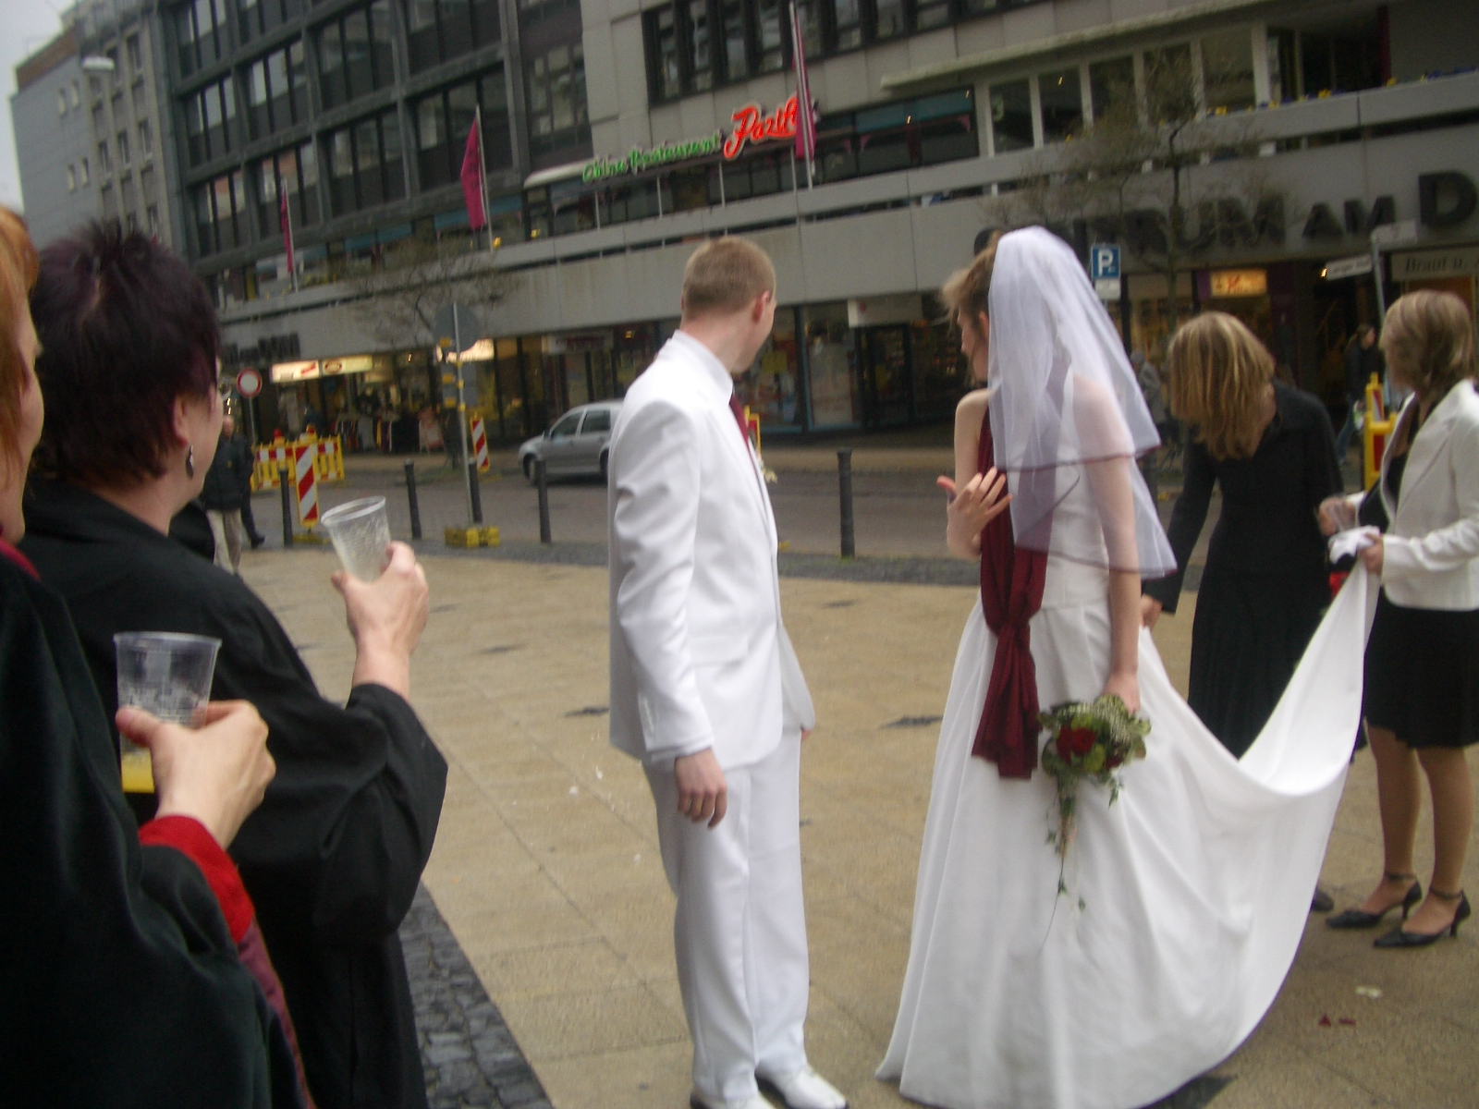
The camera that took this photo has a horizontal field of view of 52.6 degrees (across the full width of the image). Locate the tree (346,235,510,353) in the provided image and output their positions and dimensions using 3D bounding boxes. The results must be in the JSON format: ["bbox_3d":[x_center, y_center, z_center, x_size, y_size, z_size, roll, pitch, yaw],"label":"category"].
[{"bbox_3d":[-6.524,-4.337,31.800,3.200,4.600,3.200,-6,8,-10],"label":"tree"}]

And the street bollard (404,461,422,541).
[{"bbox_3d":[-4.060,-0.666,18.601,0.120,1.000,0.120,-6,8,-11],"label":"street bollard"}]

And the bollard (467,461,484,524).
[{"bbox_3d":[-3.275,-0.660,18.736,0.120,1.000,0.120,-6,8,-9],"label":"bollard"}]

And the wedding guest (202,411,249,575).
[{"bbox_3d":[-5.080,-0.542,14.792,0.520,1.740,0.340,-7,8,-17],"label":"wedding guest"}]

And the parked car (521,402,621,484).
[{"bbox_3d":[-2.600,-2.160,27.800,1.720,1.460,4.200,-11,10,-38],"label":"parked car"}]

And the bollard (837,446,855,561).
[{"bbox_3d":[0.946,-0.451,13.506,0.120,1.000,0.120,-4,8,5],"label":"bollard"}]

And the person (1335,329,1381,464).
[{"bbox_3d":[7.251,-1.846,17.492,0.600,1.660,0.480,0,10,33],"label":"person"}]

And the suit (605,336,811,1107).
[{"bbox_3d":[-0.055,0.354,3.038,0.360,1.570,0.530,-2,8,17],"label":"suit"}]

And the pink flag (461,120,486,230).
[{"bbox_3d":[-7.464,-10.644,42.000,0.600,3.000,0.300,-6,8,-5],"label":"pink flag"}]

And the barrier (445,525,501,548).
[{"bbox_3d":[-3.276,-0.228,18.249,0.650,0.240,0.550,-9,9,-29],"label":"barrier"}]

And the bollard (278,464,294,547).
[{"bbox_3d":[-5.470,-0.584,17.943,0.120,1.000,0.120,-7,8,-16],"label":"bollard"}]

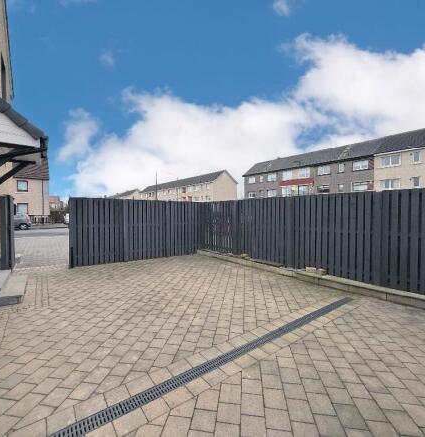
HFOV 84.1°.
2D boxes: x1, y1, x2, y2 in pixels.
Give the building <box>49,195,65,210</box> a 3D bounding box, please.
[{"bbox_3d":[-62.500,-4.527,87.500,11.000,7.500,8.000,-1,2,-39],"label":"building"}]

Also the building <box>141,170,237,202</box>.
[{"bbox_3d":[-10.000,-5.860,70.300,7.800,11.000,42.300,-1,2,-39],"label":"building"}]

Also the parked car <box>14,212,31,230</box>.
[{"bbox_3d":[-17.200,0.234,19.100,3.950,1.480,1.700,-1,2,-41],"label":"parked car"}]

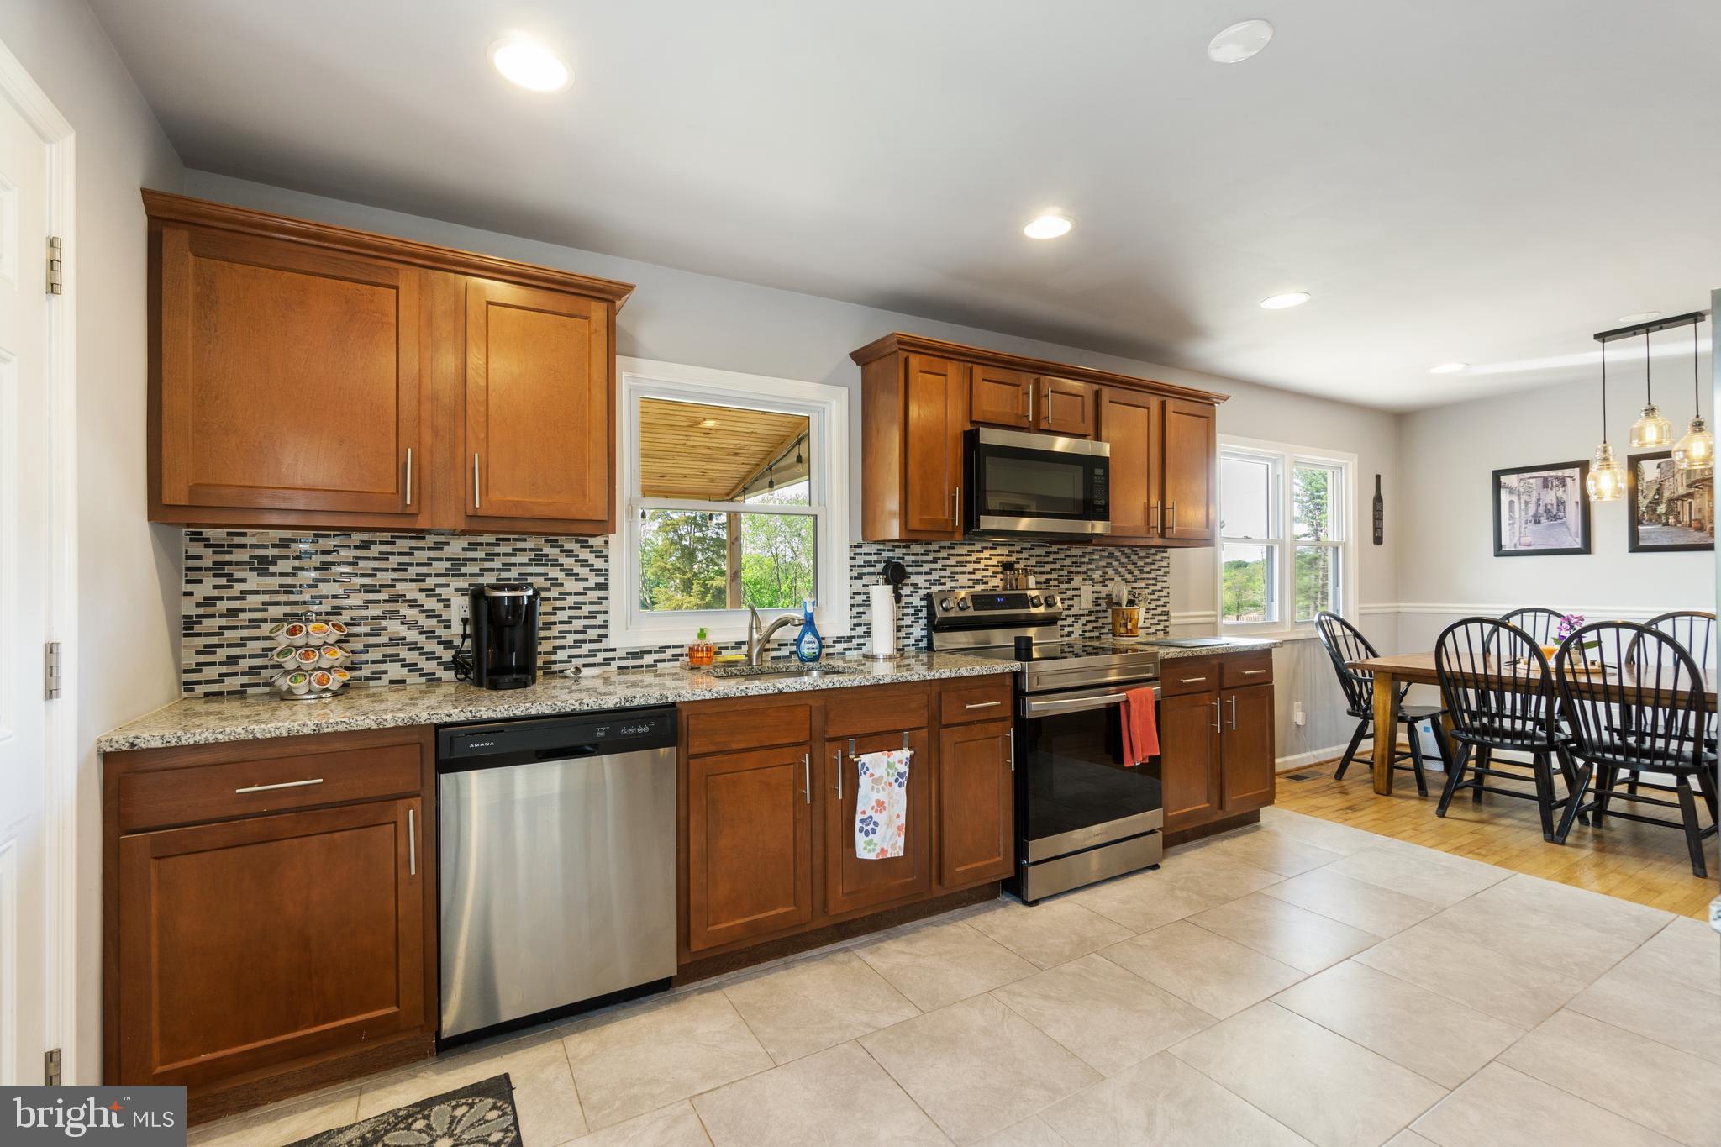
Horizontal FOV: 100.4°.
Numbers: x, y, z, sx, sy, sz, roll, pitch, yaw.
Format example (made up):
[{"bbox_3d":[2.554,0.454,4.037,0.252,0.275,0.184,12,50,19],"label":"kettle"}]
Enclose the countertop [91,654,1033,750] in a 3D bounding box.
[{"bbox_3d":[-0.644,0.371,2.392,2.540,0.036,0.635,0,-1,-30],"label":"countertop"}]

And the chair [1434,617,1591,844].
[{"bbox_3d":[3.272,0.737,3.633,0.580,1.030,0.470,0,-1,-30],"label":"chair"}]

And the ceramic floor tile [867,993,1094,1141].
[{"bbox_3d":[0.301,1.271,1.870,0.456,0.012,0.452,0,-1,-30],"label":"ceramic floor tile"}]

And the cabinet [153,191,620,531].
[{"bbox_3d":[-1.319,-0.524,2.176,1.162,0.802,0.358,0,-1,-29],"label":"cabinet"}]

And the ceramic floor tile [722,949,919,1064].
[{"bbox_3d":[-0.120,1.279,2.144,0.456,0.012,0.452,0,-1,-30],"label":"ceramic floor tile"}]

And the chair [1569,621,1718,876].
[{"bbox_3d":[3.512,0.736,3.246,0.640,1.035,0.475,0,-1,-30],"label":"chair"}]

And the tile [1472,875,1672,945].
[{"bbox_3d":[2.655,1.252,2.680,0.445,0.012,0.452,0,-1,-30],"label":"tile"}]

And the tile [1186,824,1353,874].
[{"bbox_3d":[1.838,1.263,3.242,0.450,0.012,0.440,0,-1,-30],"label":"tile"}]

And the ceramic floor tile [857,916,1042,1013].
[{"bbox_3d":[0.267,1.263,2.349,0.450,0.012,0.440,0,-1,-30],"label":"ceramic floor tile"}]

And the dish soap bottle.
[{"bbox_3d":[-0.198,0.226,2.791,0.100,0.246,0.065,0,-1,-17],"label":"dish soap bottle"}]

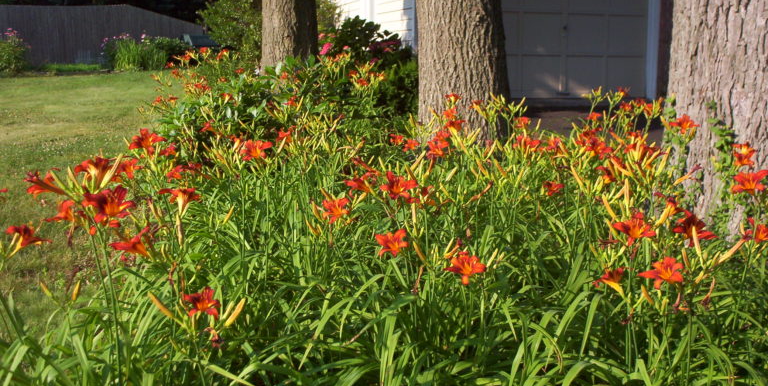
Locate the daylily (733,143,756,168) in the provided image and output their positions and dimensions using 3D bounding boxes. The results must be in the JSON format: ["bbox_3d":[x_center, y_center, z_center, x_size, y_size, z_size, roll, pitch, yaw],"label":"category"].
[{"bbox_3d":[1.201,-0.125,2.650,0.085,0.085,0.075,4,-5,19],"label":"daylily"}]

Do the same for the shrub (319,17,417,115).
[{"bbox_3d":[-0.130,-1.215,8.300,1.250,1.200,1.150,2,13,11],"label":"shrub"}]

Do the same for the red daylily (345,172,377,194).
[{"bbox_3d":[-0.085,-0.033,2.750,0.095,0.080,0.100,-6,14,-25],"label":"red daylily"}]

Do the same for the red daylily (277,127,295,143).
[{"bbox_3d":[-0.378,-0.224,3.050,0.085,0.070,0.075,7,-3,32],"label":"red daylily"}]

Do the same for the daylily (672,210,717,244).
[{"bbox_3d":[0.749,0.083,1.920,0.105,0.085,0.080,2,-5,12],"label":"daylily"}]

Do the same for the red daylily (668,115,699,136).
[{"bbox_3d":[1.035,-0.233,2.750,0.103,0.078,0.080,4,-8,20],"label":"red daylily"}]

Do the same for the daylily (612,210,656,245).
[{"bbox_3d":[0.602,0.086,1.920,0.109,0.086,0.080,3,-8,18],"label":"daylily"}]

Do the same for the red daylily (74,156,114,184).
[{"bbox_3d":[-0.764,-0.059,2.100,0.108,0.078,0.100,5,14,23],"label":"red daylily"}]

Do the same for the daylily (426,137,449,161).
[{"bbox_3d":[0.249,-0.207,3.700,0.102,0.100,0.085,-1,13,-6],"label":"daylily"}]

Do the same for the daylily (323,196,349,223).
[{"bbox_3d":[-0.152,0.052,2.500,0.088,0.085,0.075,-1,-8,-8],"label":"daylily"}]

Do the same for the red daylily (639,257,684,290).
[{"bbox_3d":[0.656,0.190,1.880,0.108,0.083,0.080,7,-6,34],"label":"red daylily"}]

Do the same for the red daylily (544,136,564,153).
[{"bbox_3d":[0.857,-0.244,4.000,0.100,0.085,0.085,4,13,18],"label":"red daylily"}]

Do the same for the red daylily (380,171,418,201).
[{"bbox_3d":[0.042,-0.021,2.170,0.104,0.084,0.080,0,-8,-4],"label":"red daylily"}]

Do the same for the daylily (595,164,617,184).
[{"bbox_3d":[0.974,-0.081,3.500,0.090,0.085,0.095,-8,15,-31],"label":"daylily"}]

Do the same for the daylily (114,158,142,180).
[{"bbox_3d":[-0.851,-0.078,2.650,0.097,0.082,0.085,-5,13,-21],"label":"daylily"}]

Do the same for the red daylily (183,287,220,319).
[{"bbox_3d":[-0.505,0.303,2.200,0.106,0.090,0.085,0,13,0],"label":"red daylily"}]

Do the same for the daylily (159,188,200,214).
[{"bbox_3d":[-0.540,0.022,2.100,0.108,0.072,0.100,1,13,6],"label":"daylily"}]

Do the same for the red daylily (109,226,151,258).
[{"bbox_3d":[-0.656,0.128,2.050,0.095,0.085,0.095,-5,13,-20],"label":"red daylily"}]

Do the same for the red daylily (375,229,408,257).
[{"bbox_3d":[0.023,0.152,2.450,0.106,0.088,0.080,1,13,6],"label":"red daylily"}]

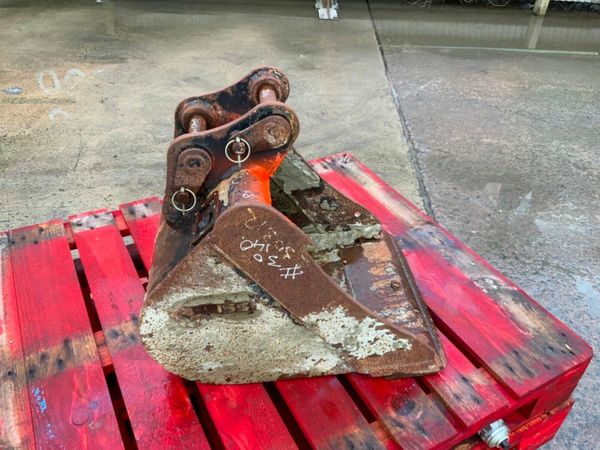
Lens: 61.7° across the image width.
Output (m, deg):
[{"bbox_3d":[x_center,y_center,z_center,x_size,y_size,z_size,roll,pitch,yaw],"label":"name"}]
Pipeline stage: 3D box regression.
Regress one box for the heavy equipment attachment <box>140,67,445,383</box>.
[{"bbox_3d":[-0.002,-0.030,1.009,0.588,0.535,0.430,-1,36,-5],"label":"heavy equipment attachment"}]

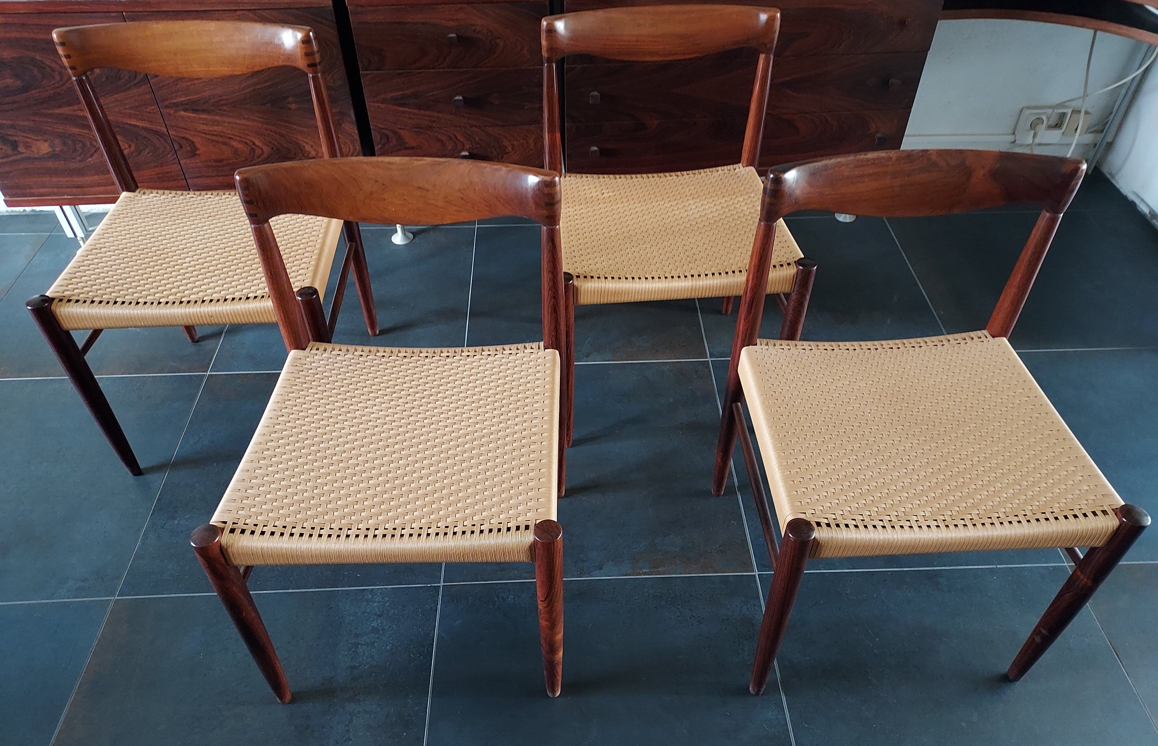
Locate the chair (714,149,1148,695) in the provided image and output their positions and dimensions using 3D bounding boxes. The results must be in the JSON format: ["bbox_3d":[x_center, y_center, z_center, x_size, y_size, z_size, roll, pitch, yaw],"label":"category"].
[{"bbox_3d":[0.520,0.107,1.288,0.501,0.766,0.491,-2,45,-2],"label":"chair"}]

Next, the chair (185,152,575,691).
[{"bbox_3d":[-0.265,0.120,1.273,0.501,0.766,0.491,1,44,0],"label":"chair"}]

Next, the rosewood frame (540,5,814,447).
[{"bbox_3d":[0.181,-0.290,1.692,0.501,0.766,0.491,-4,45,-4],"label":"rosewood frame"}]

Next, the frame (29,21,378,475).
[{"bbox_3d":[-0.733,-0.231,1.630,0.501,0.766,0.491,-2,45,-2],"label":"frame"}]

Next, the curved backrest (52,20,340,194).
[{"bbox_3d":[-0.745,-0.532,1.626,0.475,0.331,0.089,-2,45,-2],"label":"curved backrest"}]

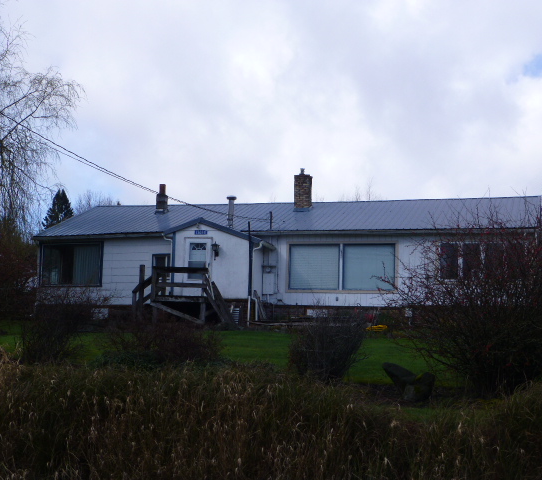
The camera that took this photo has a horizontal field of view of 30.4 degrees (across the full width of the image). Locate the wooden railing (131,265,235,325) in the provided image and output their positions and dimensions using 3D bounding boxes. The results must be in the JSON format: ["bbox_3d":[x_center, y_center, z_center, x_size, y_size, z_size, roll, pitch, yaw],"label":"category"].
[{"bbox_3d":[-3.086,1.857,34.304,3.200,2.040,1.350,-1,-6,15],"label":"wooden railing"}]

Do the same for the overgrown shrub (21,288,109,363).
[{"bbox_3d":[-4.425,1.852,21.500,1.750,1.550,1.600,-1,-6,15],"label":"overgrown shrub"}]

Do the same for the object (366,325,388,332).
[{"bbox_3d":[3.498,2.934,33.100,0.720,0.250,0.500,-1,-6,15],"label":"object"}]

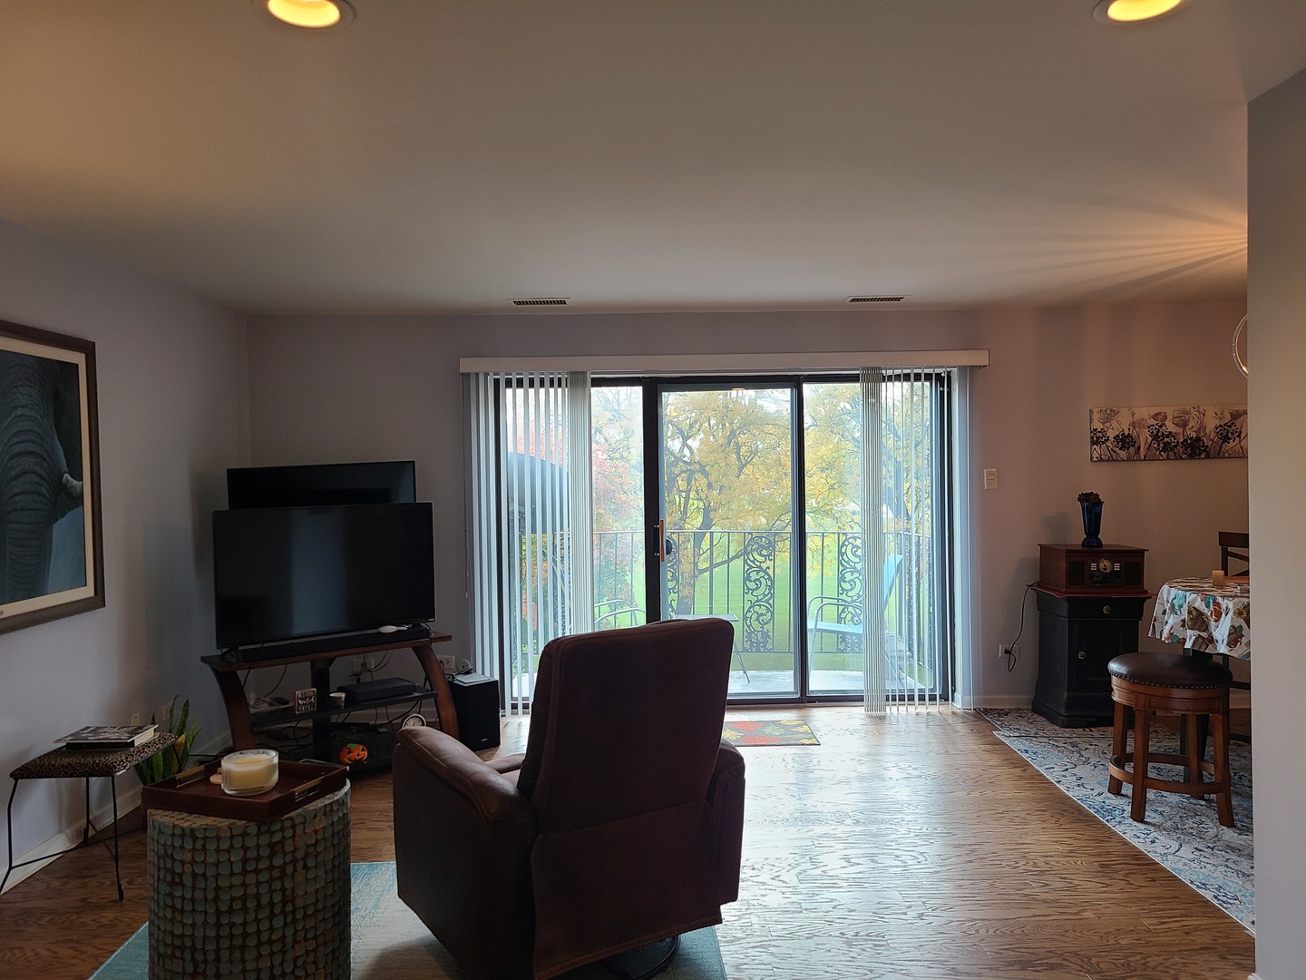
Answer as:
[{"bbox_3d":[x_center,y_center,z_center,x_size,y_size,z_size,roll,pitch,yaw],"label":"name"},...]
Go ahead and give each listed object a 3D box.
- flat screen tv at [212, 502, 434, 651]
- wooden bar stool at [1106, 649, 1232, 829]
[{"bbox_3d":[-1.635,0.416,4.972,1.125,0.660,0.080,-2,2,-41],"label":"flat screen tv"},{"bbox_3d":[2.165,1.031,4.113,0.470,0.620,0.470,-1,1,18],"label":"wooden bar stool"}]

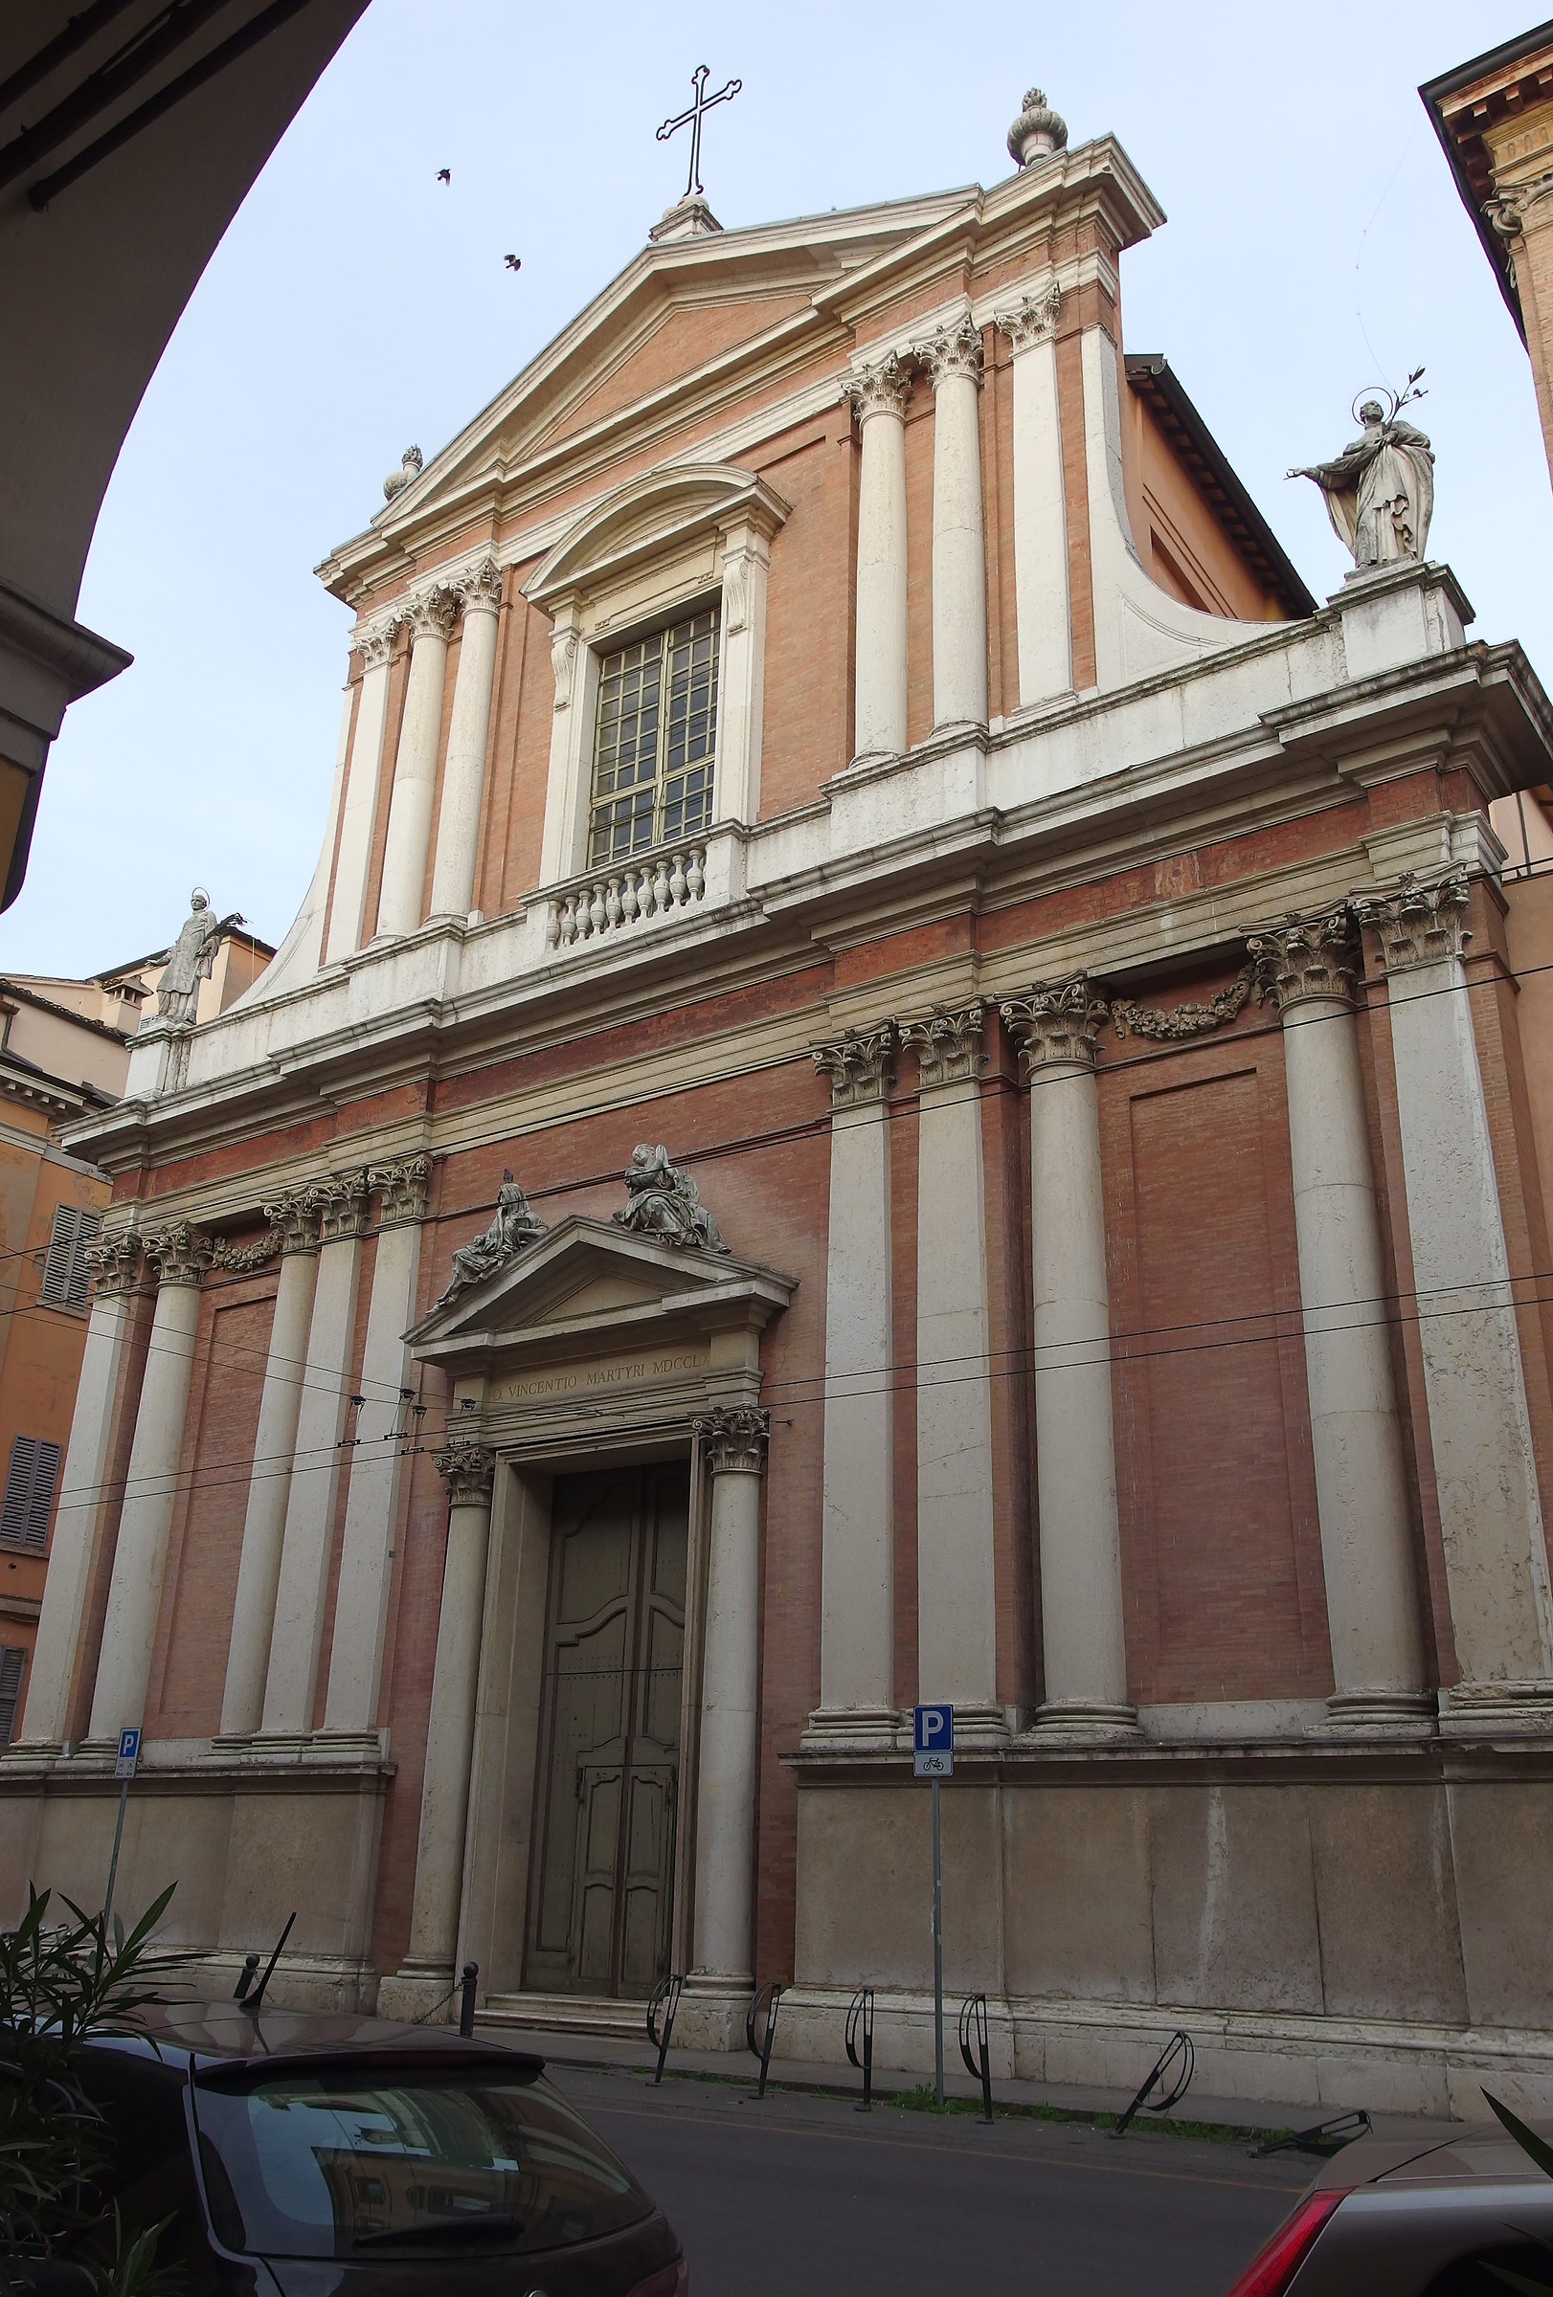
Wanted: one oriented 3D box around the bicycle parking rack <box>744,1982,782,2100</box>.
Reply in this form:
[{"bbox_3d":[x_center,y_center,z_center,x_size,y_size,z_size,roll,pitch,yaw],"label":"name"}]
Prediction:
[{"bbox_3d":[-0.118,7.495,15.614,0.220,0.880,0.420,-14,-26,33],"label":"bicycle parking rack"}]

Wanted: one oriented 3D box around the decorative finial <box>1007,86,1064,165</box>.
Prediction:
[{"bbox_3d":[3.853,-15.061,27.501,0.875,1.771,0.875,1,-22,0],"label":"decorative finial"}]

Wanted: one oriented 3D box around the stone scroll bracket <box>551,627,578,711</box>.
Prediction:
[{"bbox_3d":[-3.262,-7.315,28.527,0.450,1.230,0.280,-14,-26,34],"label":"stone scroll bracket"}]

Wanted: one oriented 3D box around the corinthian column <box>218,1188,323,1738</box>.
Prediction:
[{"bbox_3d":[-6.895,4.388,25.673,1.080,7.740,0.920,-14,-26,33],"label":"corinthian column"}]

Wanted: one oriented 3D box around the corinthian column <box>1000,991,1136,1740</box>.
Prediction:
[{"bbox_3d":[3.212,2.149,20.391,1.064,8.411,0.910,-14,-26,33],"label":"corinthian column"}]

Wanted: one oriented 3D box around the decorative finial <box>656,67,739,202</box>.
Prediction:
[{"bbox_3d":[-1.357,-17.588,32.056,1.860,3.120,0.180,-14,-26,34],"label":"decorative finial"}]

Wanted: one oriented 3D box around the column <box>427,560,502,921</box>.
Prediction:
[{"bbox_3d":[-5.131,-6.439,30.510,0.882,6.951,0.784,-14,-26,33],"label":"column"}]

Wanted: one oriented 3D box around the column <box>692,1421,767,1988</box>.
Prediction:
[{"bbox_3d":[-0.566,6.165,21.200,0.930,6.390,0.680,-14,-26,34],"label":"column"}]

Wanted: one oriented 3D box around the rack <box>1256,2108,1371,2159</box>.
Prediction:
[{"bbox_3d":[3.714,6.781,12.731,0.900,0.180,0.330,-23,9,5],"label":"rack"}]

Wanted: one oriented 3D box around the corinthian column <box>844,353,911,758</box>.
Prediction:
[{"bbox_3d":[1.355,-7.523,24.279,0.860,6.450,0.800,1,-22,0],"label":"corinthian column"}]

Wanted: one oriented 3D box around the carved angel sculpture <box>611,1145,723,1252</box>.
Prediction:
[{"bbox_3d":[-1.191,0.617,21.915,0.650,1.560,1.620,18,-27,-36],"label":"carved angel sculpture"}]

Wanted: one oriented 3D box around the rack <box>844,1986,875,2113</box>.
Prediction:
[{"bbox_3d":[0.706,7.768,16.023,0.147,0.956,0.364,-14,-26,33],"label":"rack"}]

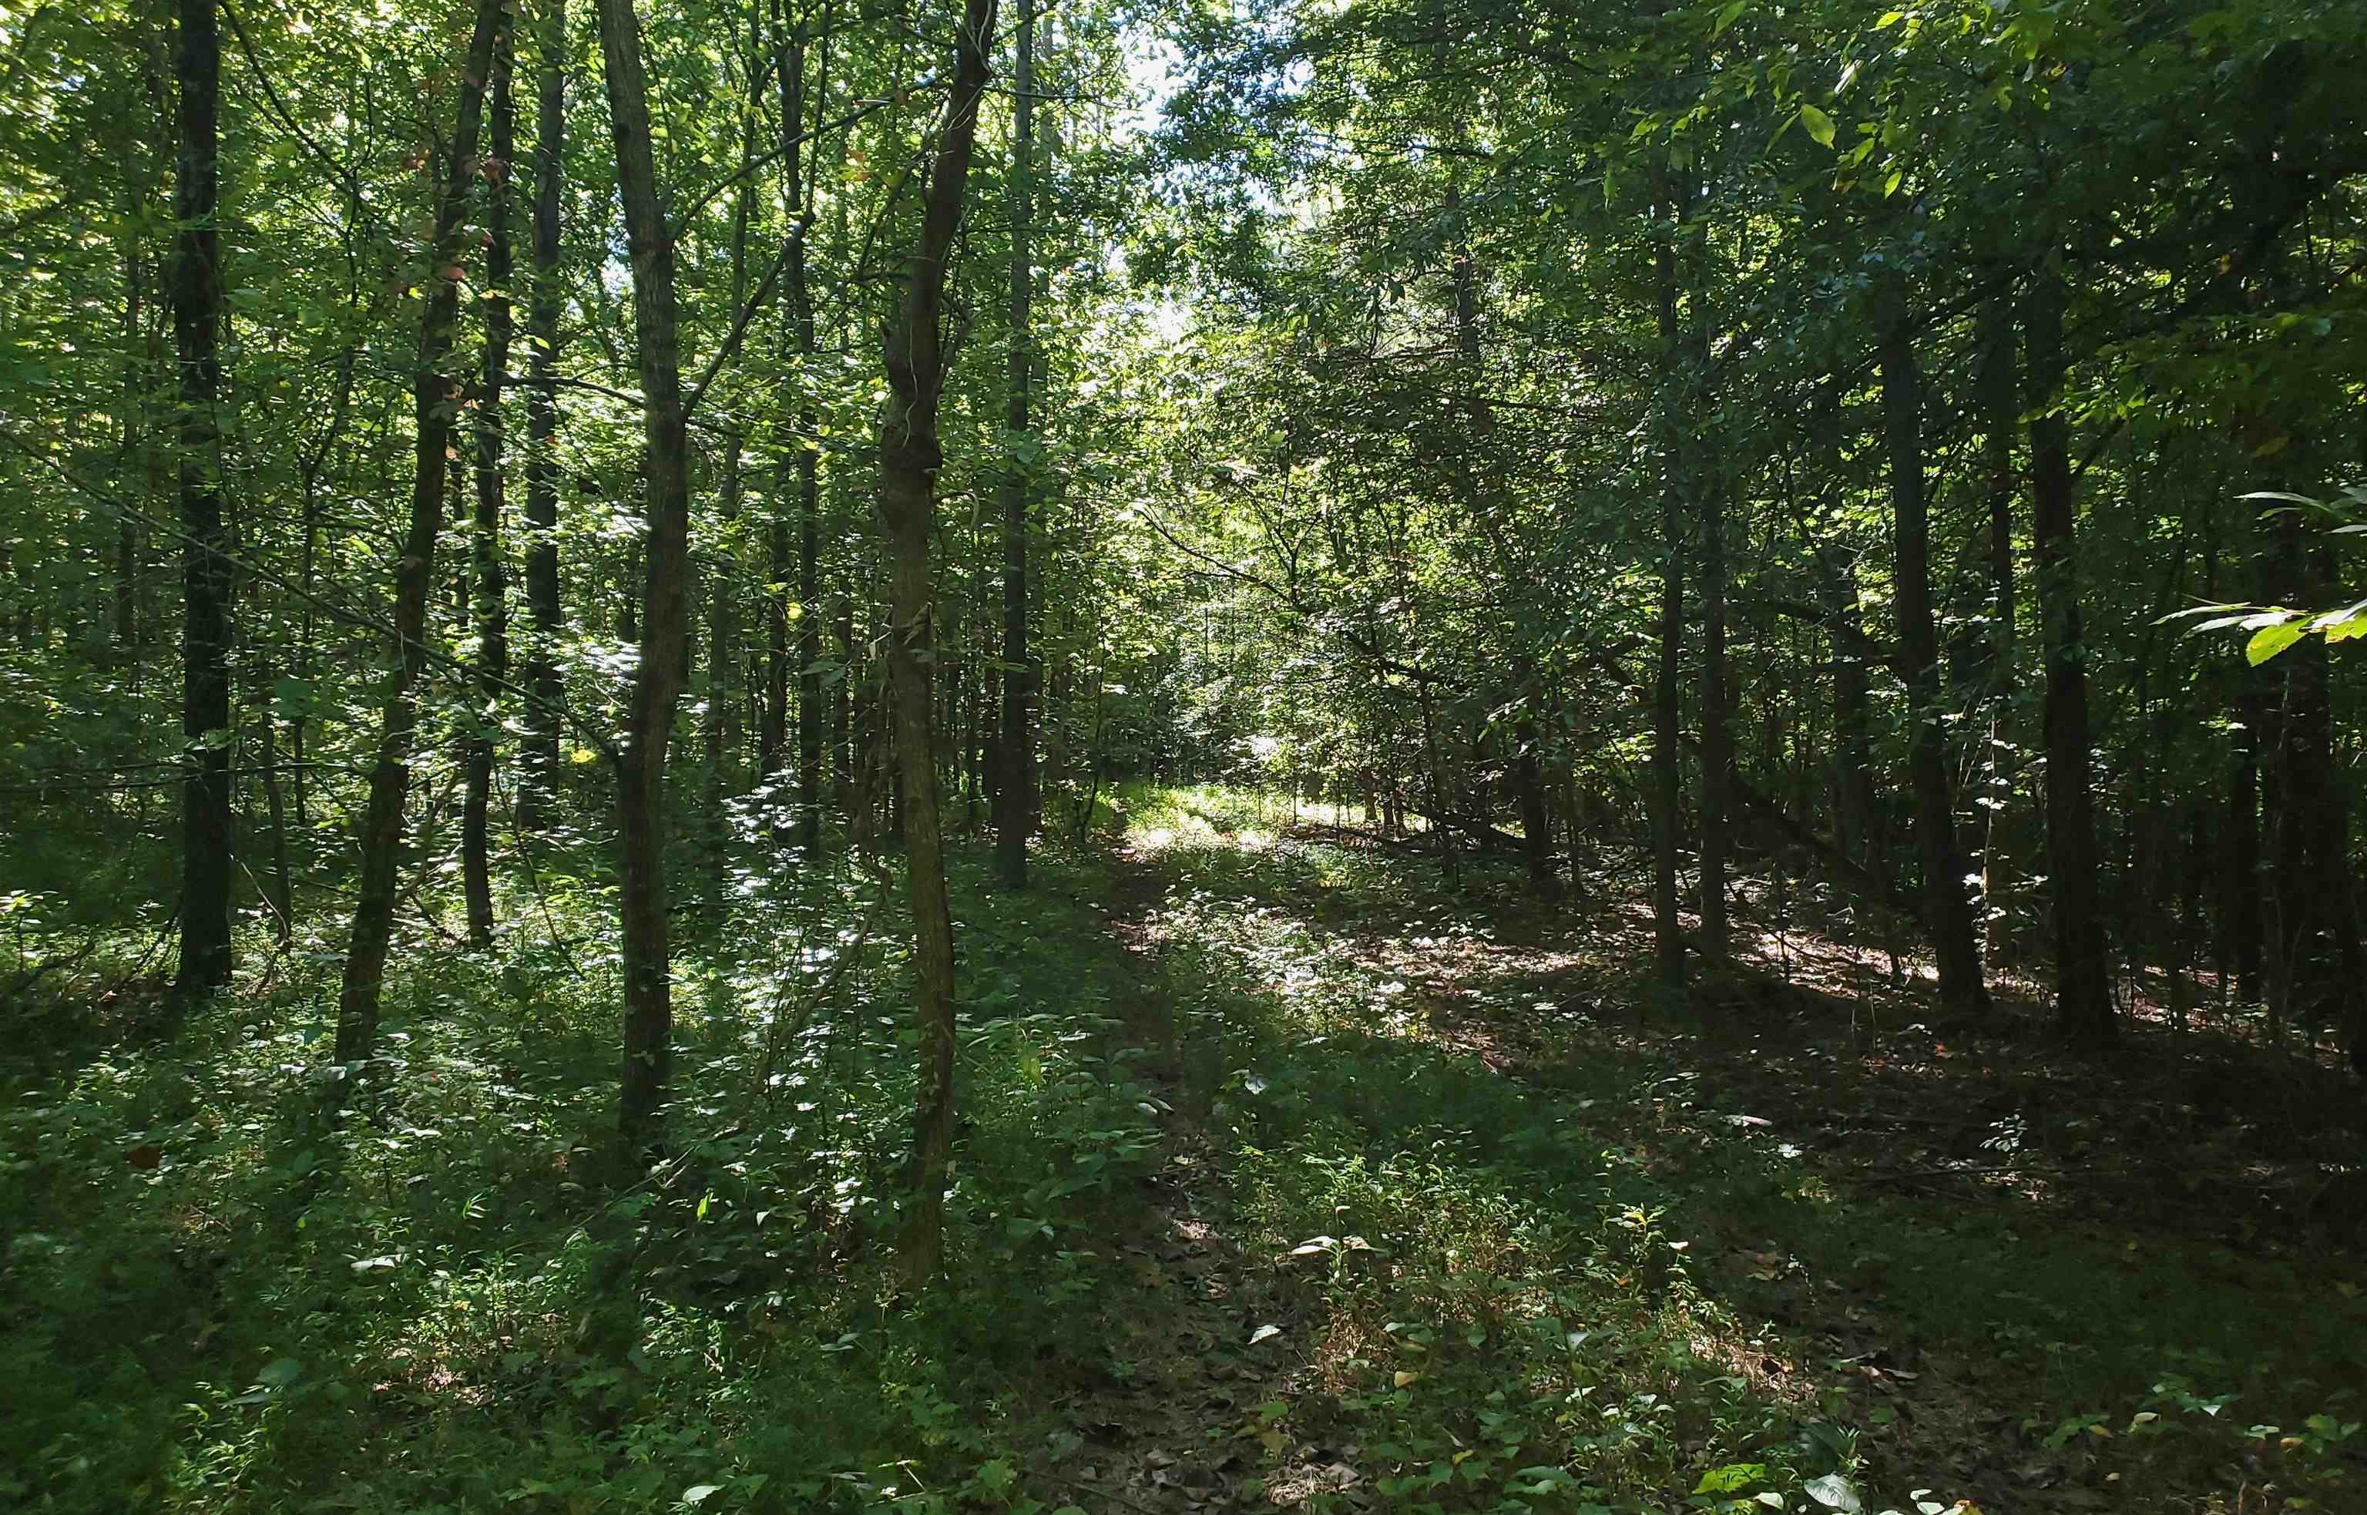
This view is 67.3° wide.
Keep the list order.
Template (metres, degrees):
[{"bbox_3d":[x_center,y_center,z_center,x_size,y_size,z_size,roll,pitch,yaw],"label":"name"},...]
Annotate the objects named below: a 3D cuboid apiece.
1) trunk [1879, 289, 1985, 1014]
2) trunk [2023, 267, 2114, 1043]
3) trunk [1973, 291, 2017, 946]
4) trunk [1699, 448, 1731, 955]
[{"bbox_3d":[4.891,-0.724,11.671,0.280,4.760,0.280,-4,-2,0],"label":"trunk"},{"bbox_3d":[5.177,-0.630,10.468,0.290,4.560,0.290,-2,-2,0],"label":"trunk"},{"bbox_3d":[6.804,-1.115,14.884,0.220,5.630,0.220,0,-2,0],"label":"trunk"},{"bbox_3d":[4.549,-0.494,15.265,0.200,4.360,0.200,0,-2,0],"label":"trunk"}]

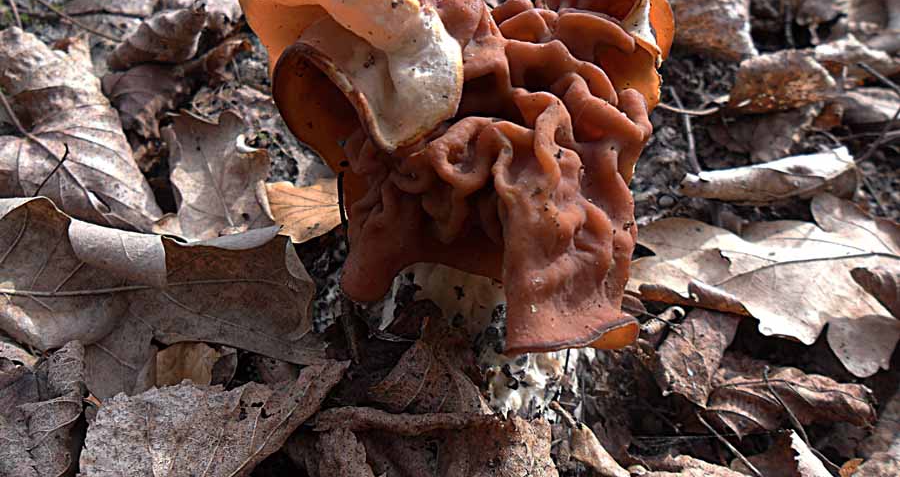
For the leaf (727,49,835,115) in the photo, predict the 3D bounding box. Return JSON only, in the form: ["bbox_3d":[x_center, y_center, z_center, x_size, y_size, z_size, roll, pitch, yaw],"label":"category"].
[{"bbox_3d":[0.184,-0.088,0.390,0.059,0.018,0.038,3,67,4],"label":"leaf"}]

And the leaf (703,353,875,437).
[{"bbox_3d":[0.111,0.052,0.234,0.046,0.016,0.019,4,54,3],"label":"leaf"}]

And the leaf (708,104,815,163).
[{"bbox_3d":[0.158,-0.053,0.355,0.054,0.018,0.042,0,52,0],"label":"leaf"}]

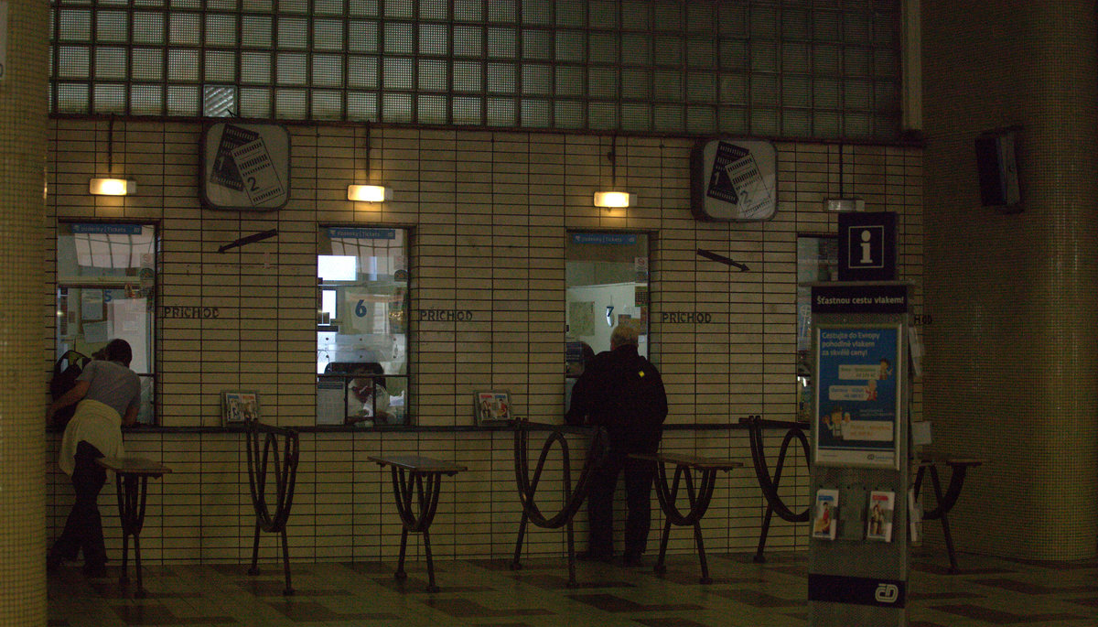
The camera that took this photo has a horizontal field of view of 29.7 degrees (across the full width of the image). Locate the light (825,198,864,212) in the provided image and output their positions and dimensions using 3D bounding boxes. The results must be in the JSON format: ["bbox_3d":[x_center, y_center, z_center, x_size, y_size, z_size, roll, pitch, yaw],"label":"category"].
[{"bbox_3d":[2.197,-0.805,15.385,0.319,0.110,0.120,1,-1,-16],"label":"light"}]

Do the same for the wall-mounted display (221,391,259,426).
[{"bbox_3d":[-2.105,0.653,14.133,0.246,0.252,0.140,1,-2,-17],"label":"wall-mounted display"}]

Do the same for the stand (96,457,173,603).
[{"bbox_3d":[-2.520,1.290,12.545,0.325,0.775,1.310,1,-2,-17],"label":"stand"}]

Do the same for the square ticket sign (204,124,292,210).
[{"bbox_3d":[-2.073,-0.995,14.145,0.601,0.611,0.190,1,-1,-16],"label":"square ticket sign"}]

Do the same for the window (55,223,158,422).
[{"bbox_3d":[-2.998,0.065,14.077,0.695,1.402,0.130,1,-1,-16],"label":"window"}]

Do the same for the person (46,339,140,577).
[{"bbox_3d":[-2.989,0.928,13.569,0.606,1.540,0.620,1,-1,-16],"label":"person"}]

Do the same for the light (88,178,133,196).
[{"bbox_3d":[-2.930,-0.844,13.925,0.315,0.118,0.100,1,-2,-17],"label":"light"}]

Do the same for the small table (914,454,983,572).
[{"bbox_3d":[2.497,1.353,14.133,0.310,0.750,1.380,1,-1,-16],"label":"small table"}]

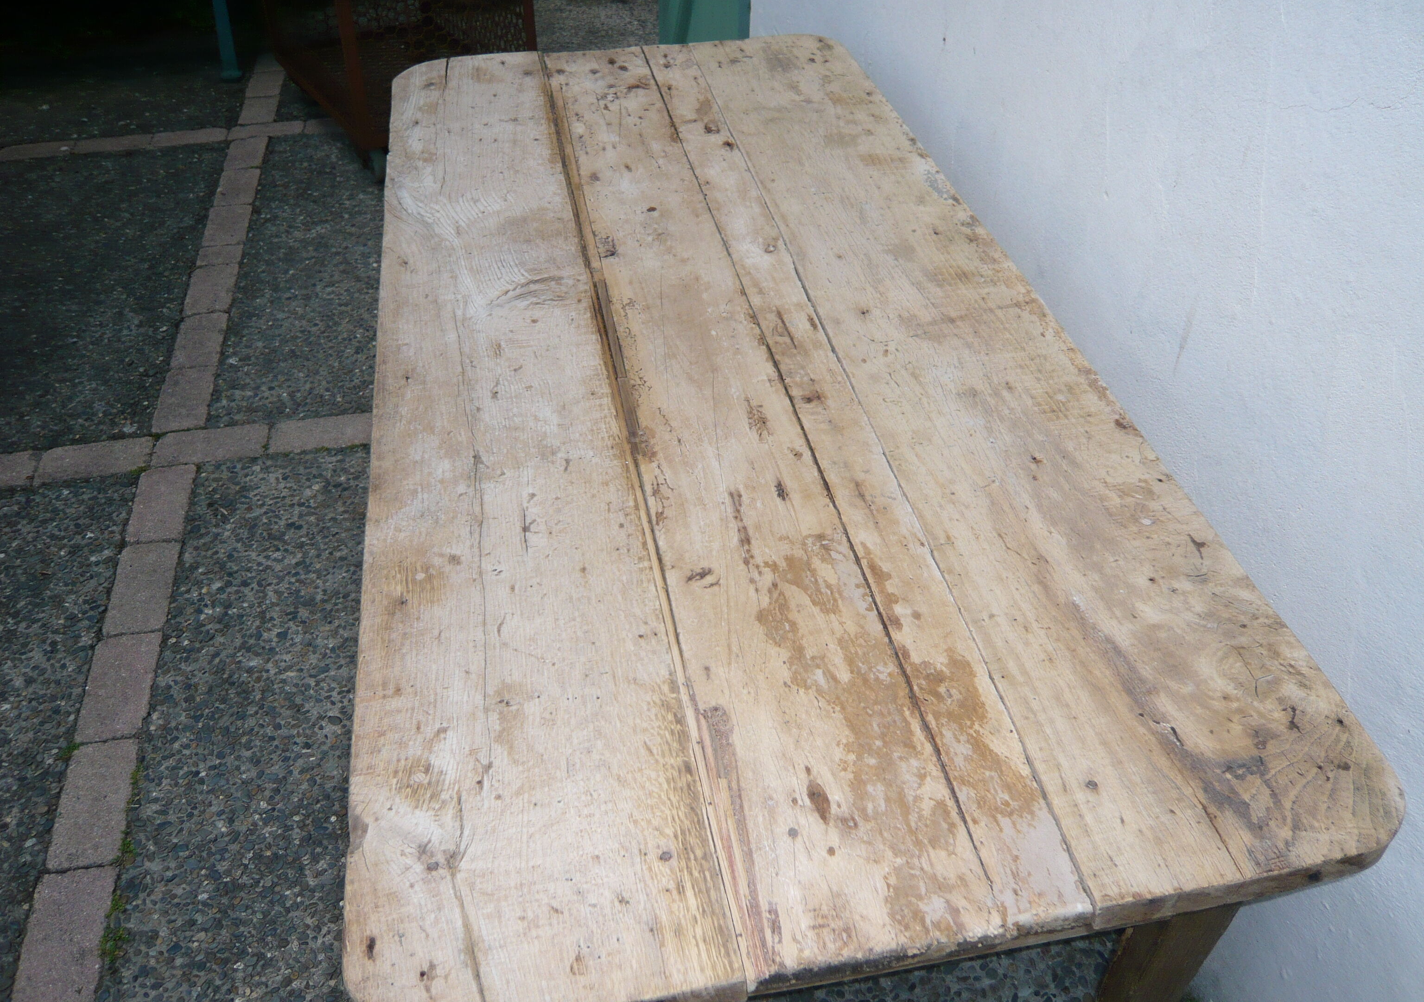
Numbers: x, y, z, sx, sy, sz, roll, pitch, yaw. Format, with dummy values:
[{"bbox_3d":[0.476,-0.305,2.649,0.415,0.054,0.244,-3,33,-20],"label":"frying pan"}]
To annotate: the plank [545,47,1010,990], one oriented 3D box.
[{"bbox_3d":[-0.049,-0.244,1.462,0.183,0.031,1.754,-8,42,-8],"label":"plank"}]

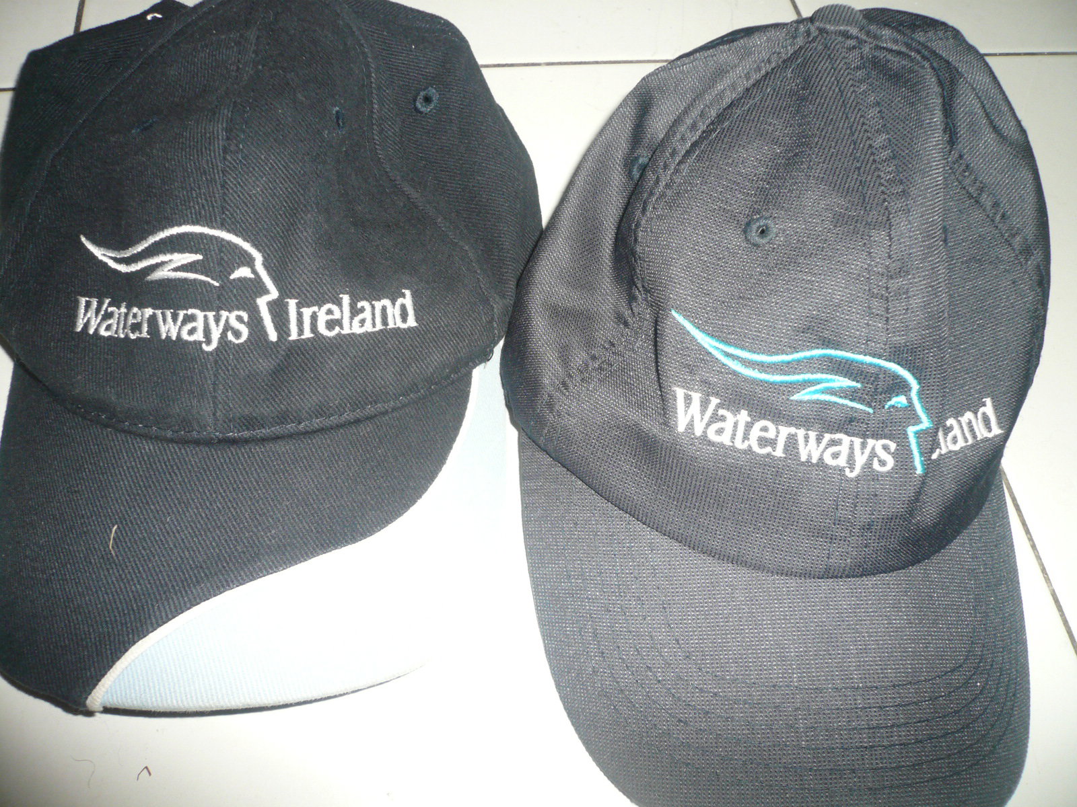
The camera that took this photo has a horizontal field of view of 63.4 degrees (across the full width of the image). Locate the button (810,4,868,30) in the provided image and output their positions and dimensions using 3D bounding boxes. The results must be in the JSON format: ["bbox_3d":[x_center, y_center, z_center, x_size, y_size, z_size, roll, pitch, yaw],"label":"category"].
[{"bbox_3d":[0.089,-0.115,0.258,0.016,0.007,0.016,4,43,-16],"label":"button"}]

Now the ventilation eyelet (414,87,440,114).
[{"bbox_3d":[-0.034,-0.094,0.270,0.002,0.009,0.009,10,78,44],"label":"ventilation eyelet"}]

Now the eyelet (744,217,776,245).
[{"bbox_3d":[0.060,-0.047,0.238,0.009,0.002,0.009,-1,82,5],"label":"eyelet"}]

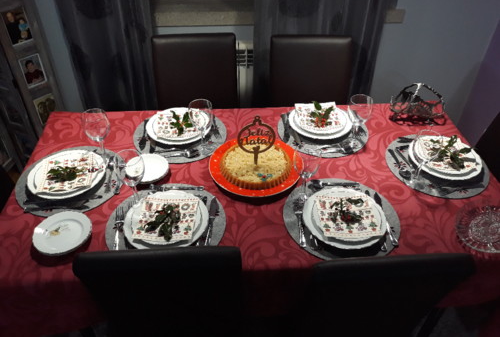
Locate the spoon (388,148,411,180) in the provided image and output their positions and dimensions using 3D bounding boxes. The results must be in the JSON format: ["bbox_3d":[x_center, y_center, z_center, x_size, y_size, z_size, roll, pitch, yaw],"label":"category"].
[{"bbox_3d":[0.554,-0.024,1.458,0.038,0.020,0.175,-2,42,-4],"label":"spoon"}]

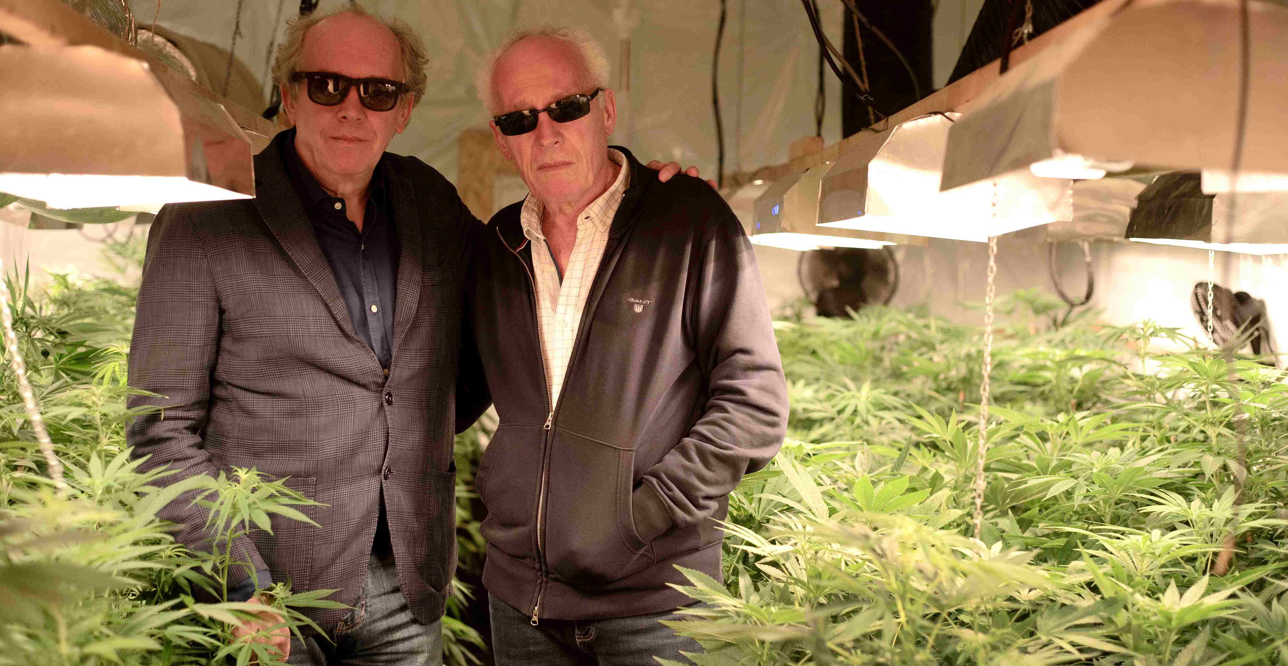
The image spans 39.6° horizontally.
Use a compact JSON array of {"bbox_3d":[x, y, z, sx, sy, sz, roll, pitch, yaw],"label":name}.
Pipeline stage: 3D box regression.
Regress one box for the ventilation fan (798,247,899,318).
[{"bbox_3d":[0.722,-0.211,6.300,0.360,0.380,0.220,1,2,-2],"label":"ventilation fan"}]

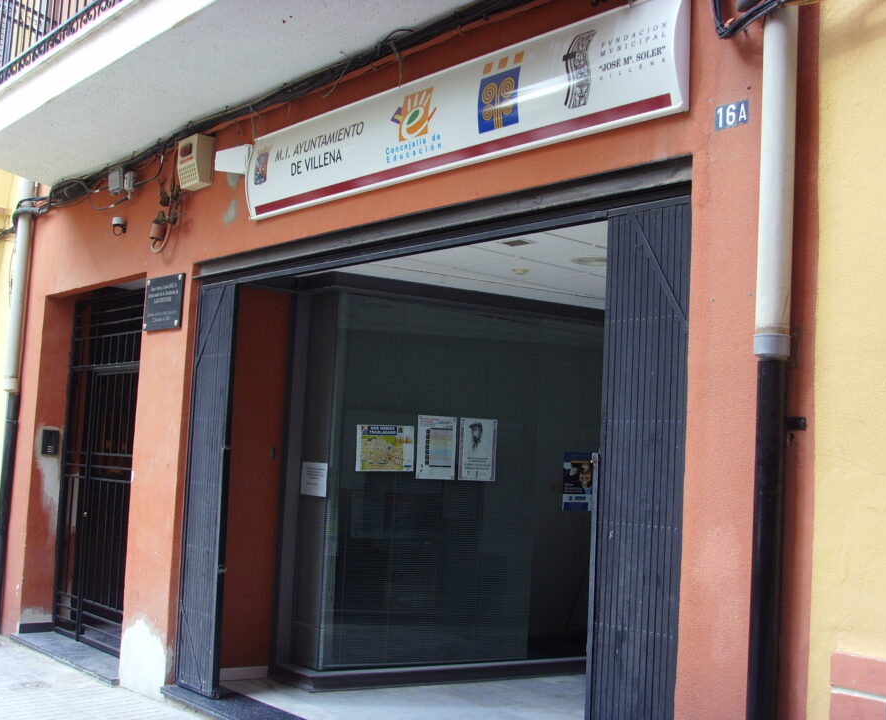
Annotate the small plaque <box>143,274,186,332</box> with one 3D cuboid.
[{"bbox_3d":[-1.857,-0.380,7.213,0.022,0.357,0.543,7,-7,-40],"label":"small plaque"}]

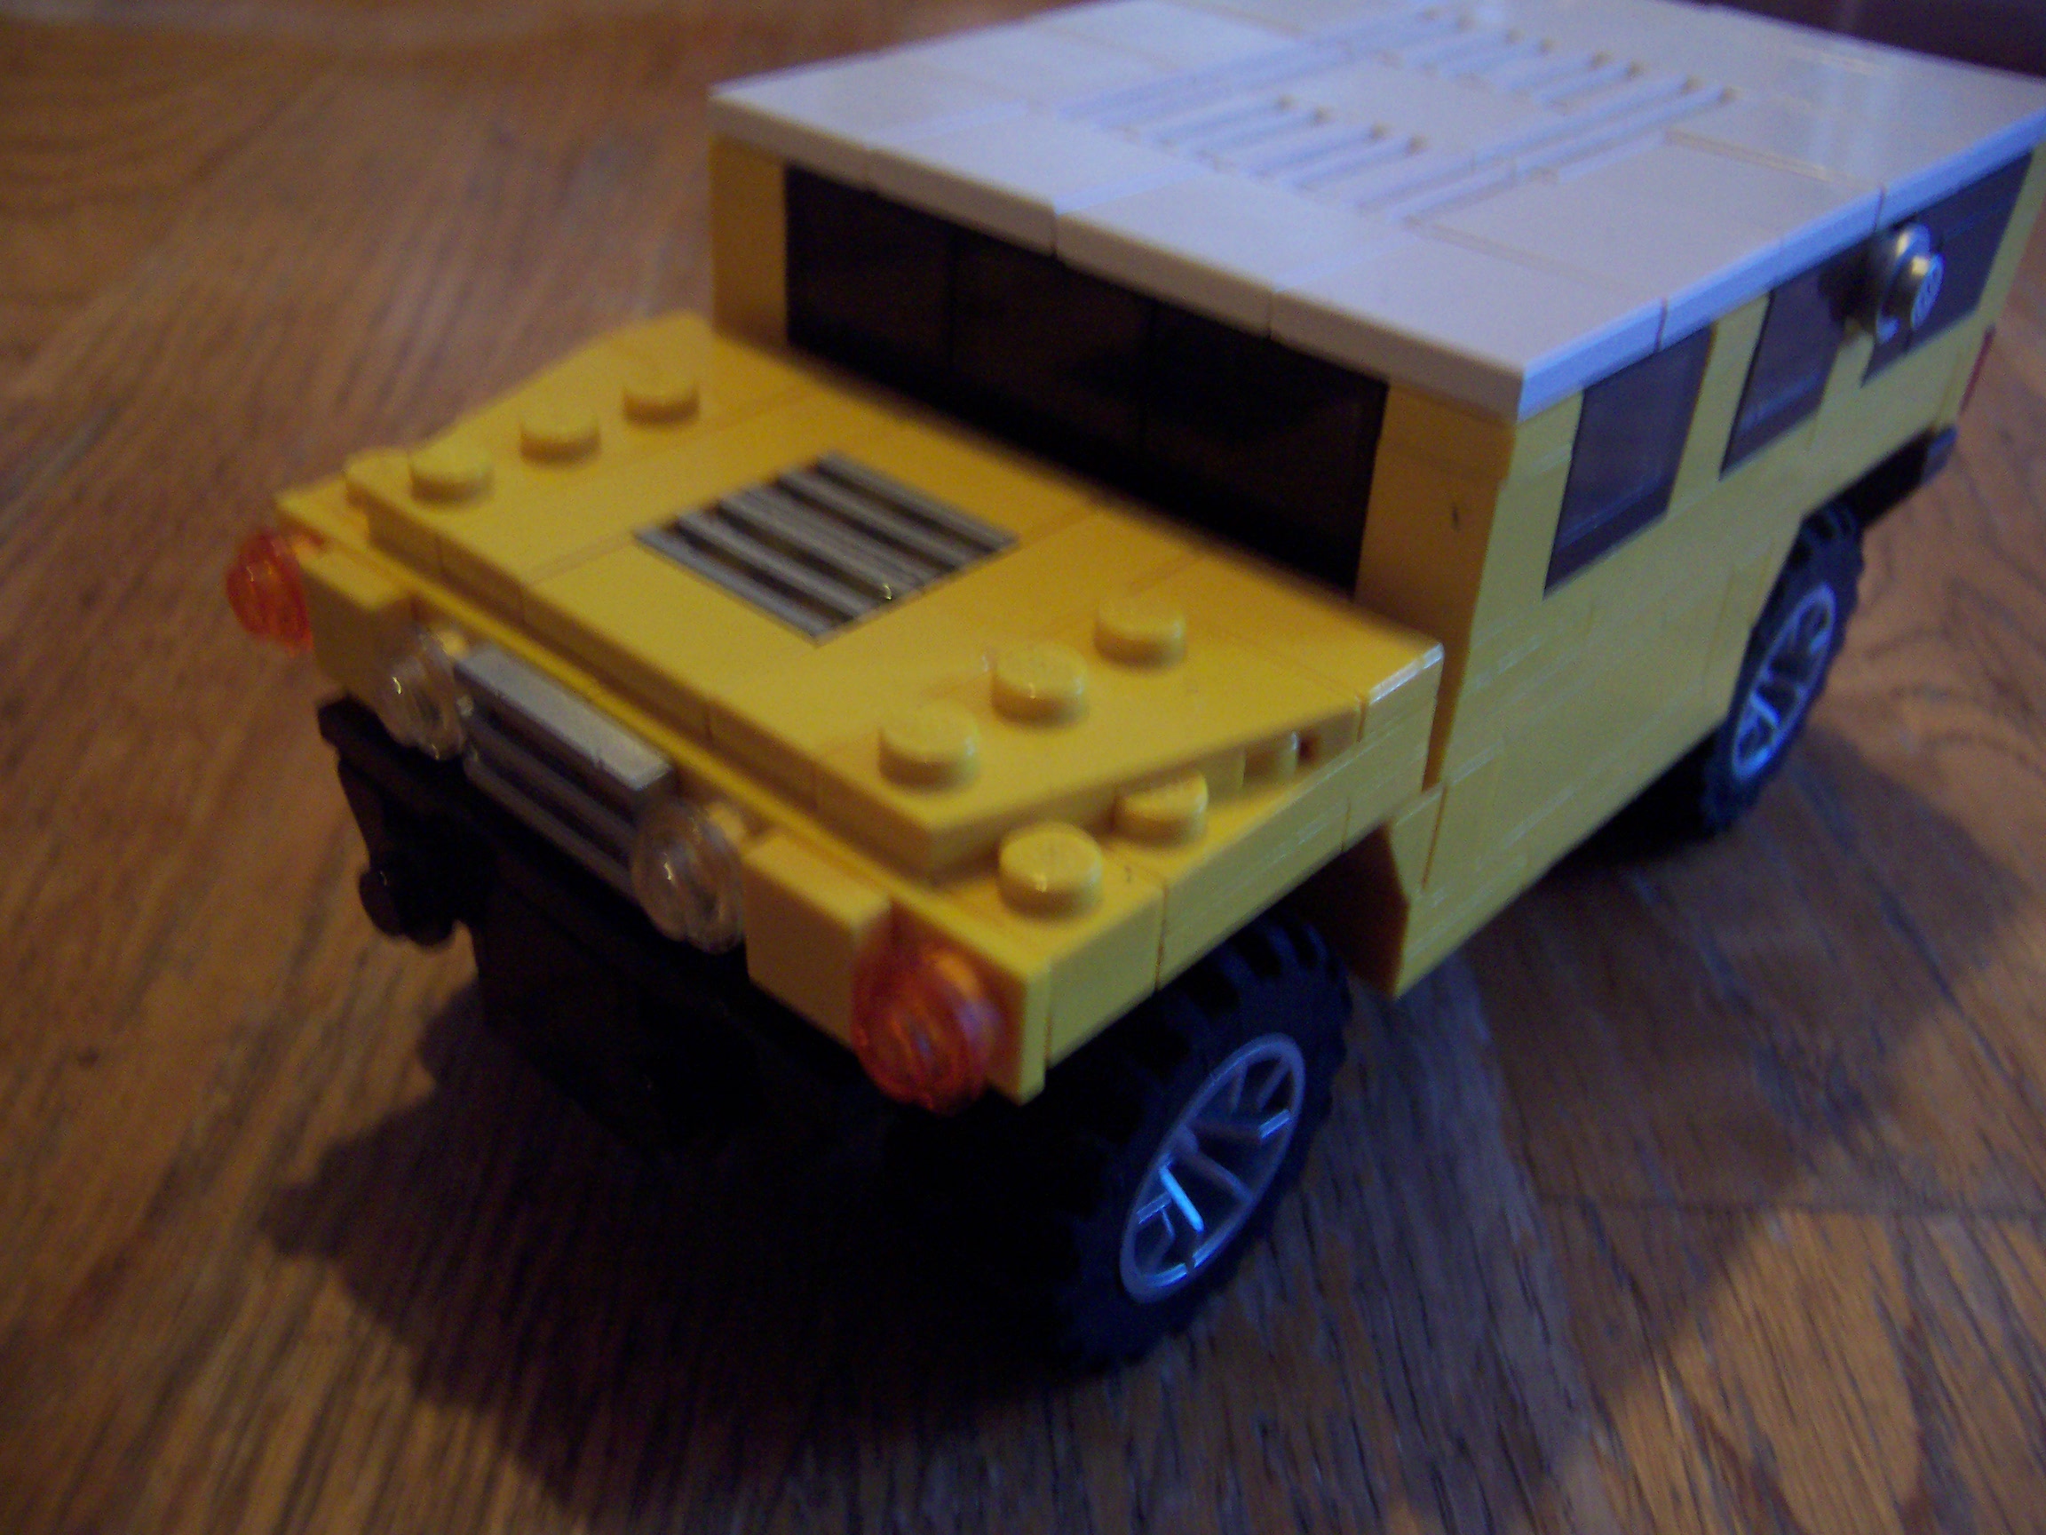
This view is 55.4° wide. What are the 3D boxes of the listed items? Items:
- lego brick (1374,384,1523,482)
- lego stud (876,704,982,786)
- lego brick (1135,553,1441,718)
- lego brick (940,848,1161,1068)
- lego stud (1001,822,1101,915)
[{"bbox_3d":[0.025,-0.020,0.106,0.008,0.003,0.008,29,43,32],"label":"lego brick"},{"bbox_3d":[-0.004,-0.001,0.096,0.005,0.002,0.005,2,34,-2],"label":"lego stud"},{"bbox_3d":[0.014,-0.007,0.110,0.016,0.003,0.008,29,42,32],"label":"lego brick"},{"bbox_3d":[0.001,0.008,0.096,0.008,0.006,0.008,29,42,32],"label":"lego brick"},{"bbox_3d":[0.001,0.005,0.093,0.005,0.002,0.005,2,34,-2],"label":"lego stud"}]

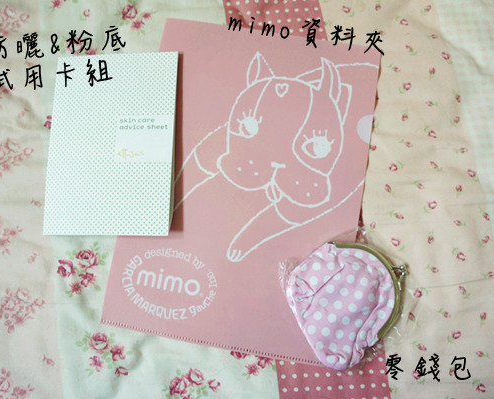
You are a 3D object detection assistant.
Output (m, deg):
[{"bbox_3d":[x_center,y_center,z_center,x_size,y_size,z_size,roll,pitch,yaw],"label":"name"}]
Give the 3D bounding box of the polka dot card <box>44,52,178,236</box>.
[{"bbox_3d":[-0.130,-0.055,0.440,0.124,0.008,0.181,0,80,6],"label":"polka dot card"}]

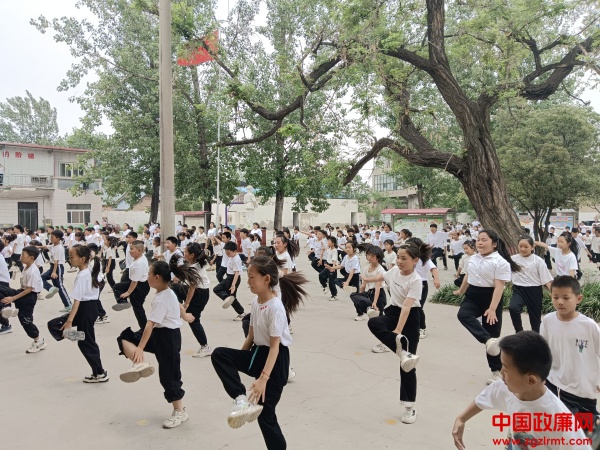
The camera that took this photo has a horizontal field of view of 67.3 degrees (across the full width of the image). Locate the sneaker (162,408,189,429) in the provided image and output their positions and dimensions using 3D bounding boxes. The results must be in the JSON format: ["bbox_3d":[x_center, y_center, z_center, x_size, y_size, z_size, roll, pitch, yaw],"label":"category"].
[{"bbox_3d":[-0.909,1.413,3.290,0.090,0.105,0.235,0,0,37],"label":"sneaker"}]

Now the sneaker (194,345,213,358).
[{"bbox_3d":[-1.137,1.475,5.280,0.240,0.110,0.095,0,0,-31],"label":"sneaker"}]

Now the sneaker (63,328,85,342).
[{"bbox_3d":[-2.120,1.018,4.220,0.220,0.090,0.100,11,12,-41],"label":"sneaker"}]

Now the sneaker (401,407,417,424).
[{"bbox_3d":[0.863,1.480,3.570,0.090,0.100,0.240,0,0,25],"label":"sneaker"}]

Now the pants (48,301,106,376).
[{"bbox_3d":[-2.160,1.110,4.380,0.500,0.720,0.380,0,0,-28],"label":"pants"}]

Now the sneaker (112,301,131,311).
[{"bbox_3d":[-2.075,0.949,5.250,0.225,0.090,0.100,-9,40,-12],"label":"sneaker"}]

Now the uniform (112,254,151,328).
[{"bbox_3d":[-1.974,0.849,5.280,0.420,0.970,0.400,-1,2,-23],"label":"uniform"}]

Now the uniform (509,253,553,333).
[{"bbox_3d":[2.419,0.827,4.750,0.330,1.020,0.410,0,0,-44],"label":"uniform"}]

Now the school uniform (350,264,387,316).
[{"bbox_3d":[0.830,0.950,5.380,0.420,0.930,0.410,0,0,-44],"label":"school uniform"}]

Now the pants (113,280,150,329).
[{"bbox_3d":[-1.974,1.002,5.280,0.420,0.670,0.360,-1,2,-23],"label":"pants"}]

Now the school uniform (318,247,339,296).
[{"bbox_3d":[0.575,0.950,9.080,0.400,0.980,0.360,0,0,-32],"label":"school uniform"}]

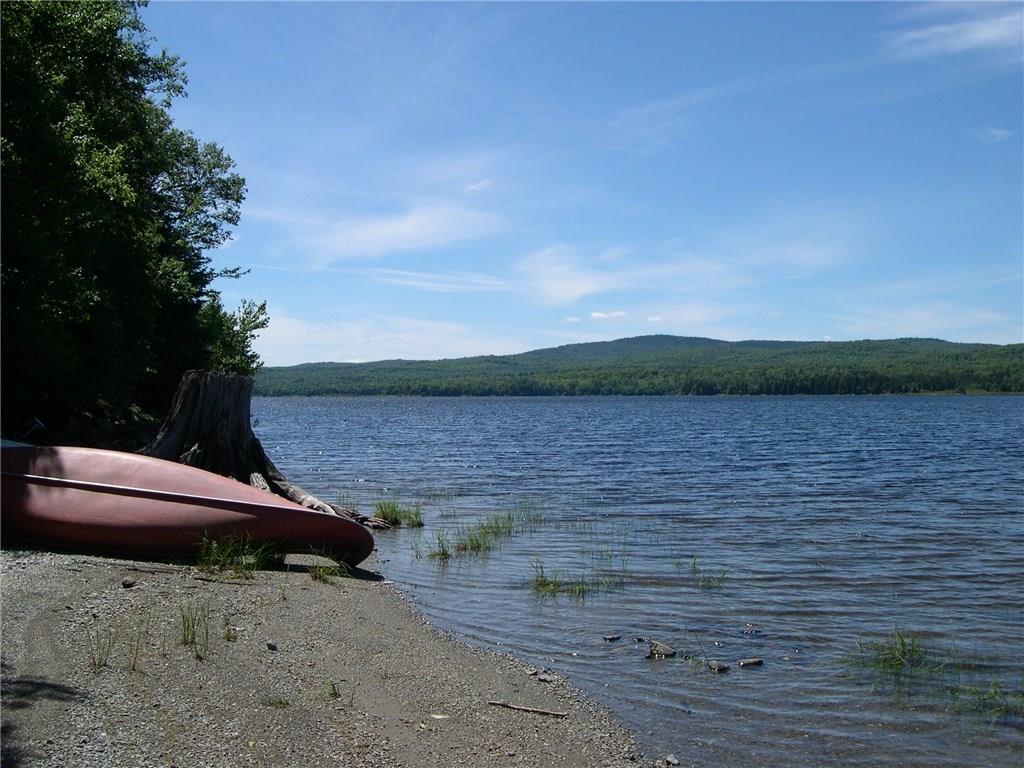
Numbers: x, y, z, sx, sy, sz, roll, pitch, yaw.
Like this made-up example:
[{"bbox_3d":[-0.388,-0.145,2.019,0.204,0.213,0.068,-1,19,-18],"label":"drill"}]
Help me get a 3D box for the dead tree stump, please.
[{"bbox_3d":[-2.640,0.690,12.000,2.550,1.660,1.800,0,0,0],"label":"dead tree stump"}]

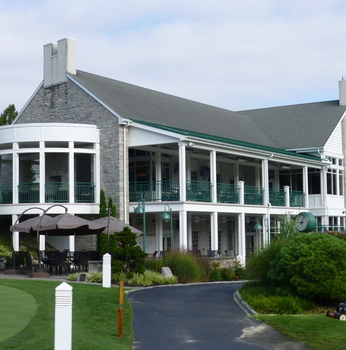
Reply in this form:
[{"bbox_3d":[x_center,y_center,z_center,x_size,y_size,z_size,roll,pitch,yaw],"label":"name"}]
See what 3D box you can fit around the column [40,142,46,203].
[{"bbox_3d":[-6.805,-0.131,38.100,0.240,3.200,0.240,-1,-4,3],"label":"column"}]

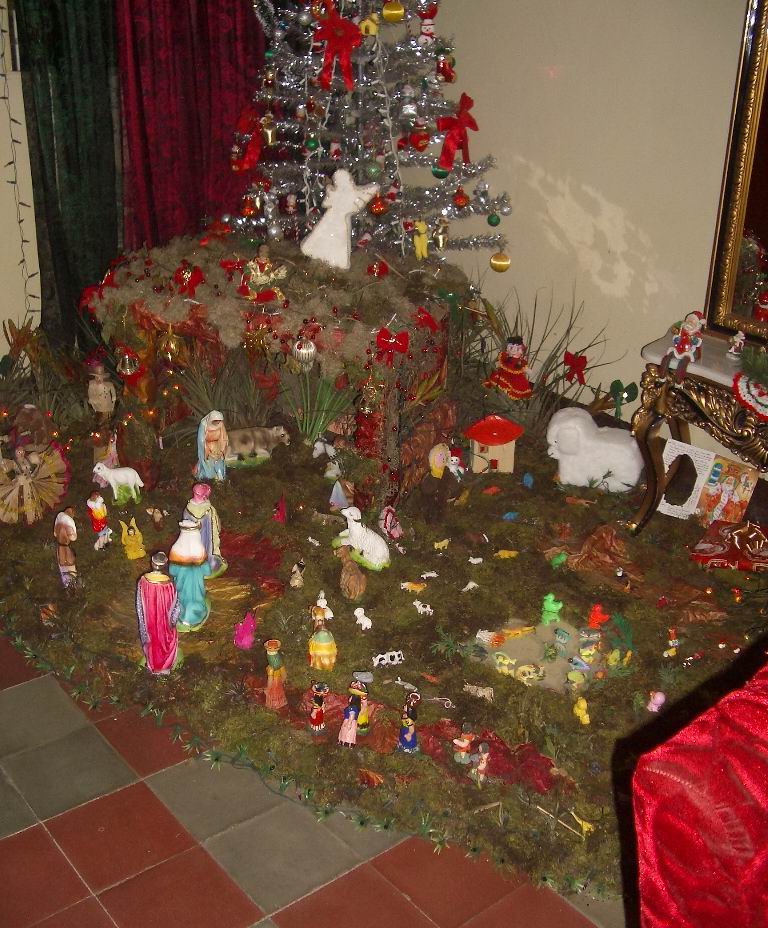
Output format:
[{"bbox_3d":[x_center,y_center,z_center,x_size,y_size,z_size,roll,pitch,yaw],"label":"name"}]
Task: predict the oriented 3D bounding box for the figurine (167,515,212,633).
[{"bbox_3d":[-0.531,0.308,2.854,0.122,0.325,0.122,1,23,-5],"label":"figurine"}]

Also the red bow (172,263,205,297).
[{"bbox_3d":[-0.689,-0.650,3.650,0.103,0.105,0.045,2,-7,-5],"label":"red bow"}]

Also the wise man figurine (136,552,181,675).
[{"bbox_3d":[-0.561,0.366,2.578,0.105,0.316,0.100,6,23,5],"label":"wise man figurine"}]

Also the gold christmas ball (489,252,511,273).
[{"bbox_3d":[0.455,-0.794,4.080,0.083,0.084,0.083,4,23,0],"label":"gold christmas ball"}]

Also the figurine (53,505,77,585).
[{"bbox_3d":[-0.907,0.231,2.936,0.060,0.237,0.060,14,25,21],"label":"figurine"}]

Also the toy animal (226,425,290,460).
[{"bbox_3d":[-0.486,-0.080,3.841,0.283,0.138,0.100,-3,24,-15],"label":"toy animal"}]

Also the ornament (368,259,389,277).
[{"bbox_3d":[-0.025,-0.755,3.980,0.086,0.065,0.060,3,23,-1],"label":"ornament"}]

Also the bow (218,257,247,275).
[{"bbox_3d":[-0.567,-0.744,3.880,0.100,0.062,0.040,3,-22,-3],"label":"bow"}]

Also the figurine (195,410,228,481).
[{"bbox_3d":[-0.634,-0.065,3.811,0.115,0.260,0.120,-9,26,-27],"label":"figurine"}]

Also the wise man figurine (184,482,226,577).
[{"bbox_3d":[-0.542,0.200,3.159,0.118,0.290,0.115,4,23,1],"label":"wise man figurine"}]

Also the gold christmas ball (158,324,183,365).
[{"bbox_3d":[-0.698,-0.392,3.400,0.084,0.135,0.084,3,23,-1],"label":"gold christmas ball"}]

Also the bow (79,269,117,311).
[{"bbox_3d":[-0.983,-0.595,3.550,0.104,0.132,0.060,17,17,27],"label":"bow"}]

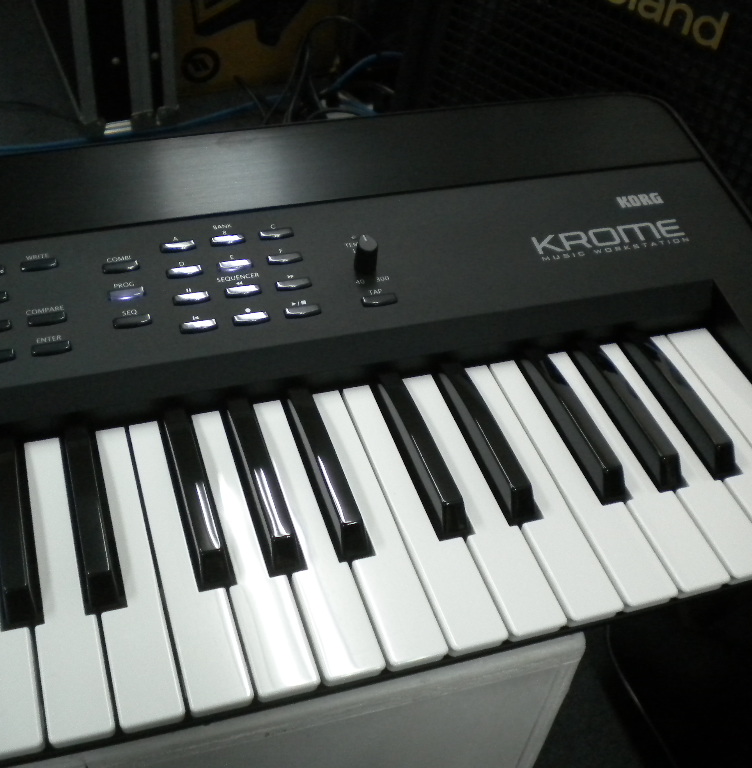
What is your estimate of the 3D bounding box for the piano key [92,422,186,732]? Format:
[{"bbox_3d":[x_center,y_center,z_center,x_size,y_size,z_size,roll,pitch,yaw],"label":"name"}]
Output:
[{"bbox_3d":[-0.095,0.068,0.389,0.022,0.010,0.140,-10,46,-15],"label":"piano key"}]

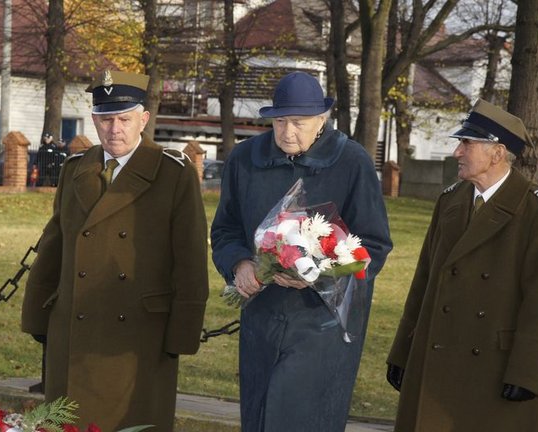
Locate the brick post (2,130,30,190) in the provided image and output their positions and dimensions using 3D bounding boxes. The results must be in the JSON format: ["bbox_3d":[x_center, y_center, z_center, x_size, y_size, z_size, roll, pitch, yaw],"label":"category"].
[{"bbox_3d":[-5.642,-1.206,42.300,0.480,1.350,0.390,3,3,28],"label":"brick post"}]

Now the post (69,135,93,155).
[{"bbox_3d":[-4.430,-1.220,44.600,0.480,1.340,0.390,3,3,28],"label":"post"}]

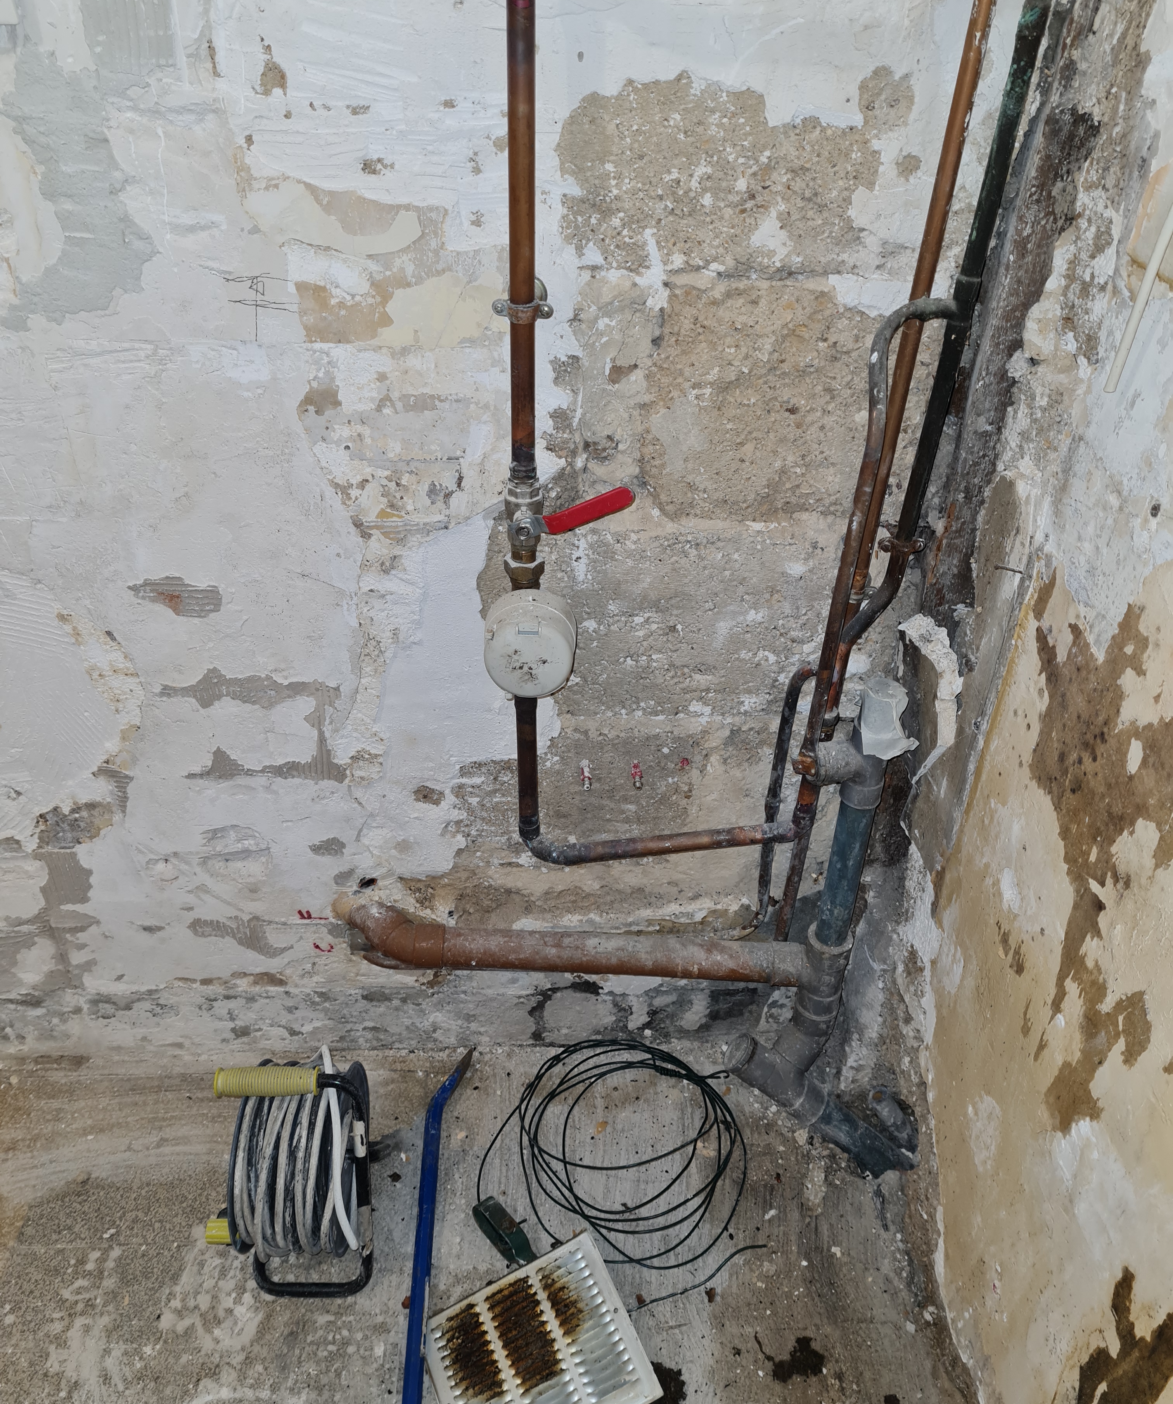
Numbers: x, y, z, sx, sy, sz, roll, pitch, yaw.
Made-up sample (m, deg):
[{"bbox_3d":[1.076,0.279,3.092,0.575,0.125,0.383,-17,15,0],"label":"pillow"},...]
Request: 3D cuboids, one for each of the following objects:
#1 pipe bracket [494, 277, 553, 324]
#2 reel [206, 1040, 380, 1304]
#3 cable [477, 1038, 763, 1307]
[{"bbox_3d":[-0.051,-0.357,1.046,0.050,0.025,0.065,6,37,6],"label":"pipe bracket"},{"bbox_3d":[-0.347,0.540,1.384,0.185,0.292,0.208,0,36,-2],"label":"reel"},{"bbox_3d":[0.037,0.596,1.541,0.355,0.036,0.380,0,36,-2],"label":"cable"}]

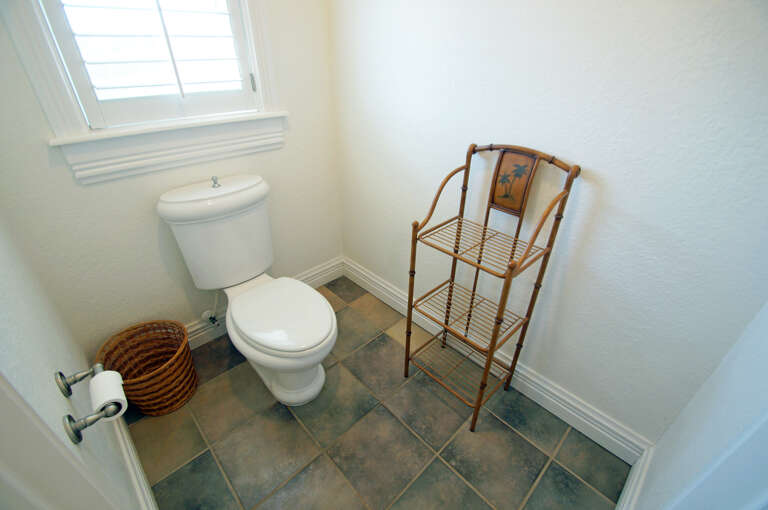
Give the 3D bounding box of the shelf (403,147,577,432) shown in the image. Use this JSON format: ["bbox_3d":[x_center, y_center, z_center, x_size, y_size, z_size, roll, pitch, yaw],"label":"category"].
[{"bbox_3d":[0.347,0.150,1.218,0.315,1.036,0.388,-25,40,-38],"label":"shelf"}]

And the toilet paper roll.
[{"bbox_3d":[-0.677,0.346,0.787,0.064,0.064,0.114,-25,40,-38],"label":"toilet paper roll"}]

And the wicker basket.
[{"bbox_3d":[-0.943,0.485,1.323,0.309,0.291,0.333,-25,40,-38],"label":"wicker basket"}]

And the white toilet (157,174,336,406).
[{"bbox_3d":[-0.502,0.173,1.340,0.433,0.833,0.764,-25,40,-38],"label":"white toilet"}]

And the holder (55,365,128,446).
[{"bbox_3d":[-0.703,0.339,0.776,0.097,0.076,0.212,-25,40,-38],"label":"holder"}]

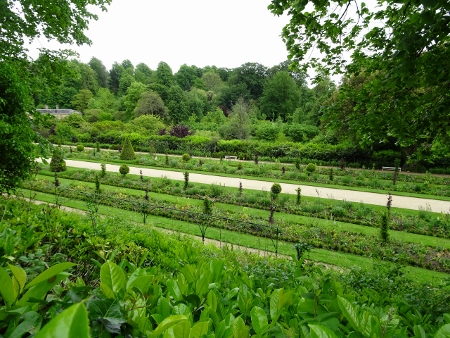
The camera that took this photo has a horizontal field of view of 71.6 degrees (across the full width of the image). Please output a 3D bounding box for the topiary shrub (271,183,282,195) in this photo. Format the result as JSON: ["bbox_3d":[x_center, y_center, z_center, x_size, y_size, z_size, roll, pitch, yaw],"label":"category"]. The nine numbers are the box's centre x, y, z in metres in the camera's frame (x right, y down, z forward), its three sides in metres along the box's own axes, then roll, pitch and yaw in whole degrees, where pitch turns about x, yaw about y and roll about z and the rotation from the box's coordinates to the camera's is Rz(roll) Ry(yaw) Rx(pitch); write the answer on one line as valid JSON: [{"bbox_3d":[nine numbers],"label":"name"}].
[{"bbox_3d":[3.441,1.319,20.900,0.710,0.740,0.710,0,11,0],"label":"topiary shrub"}]

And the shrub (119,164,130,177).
[{"bbox_3d":[-8.756,0.061,27.200,0.900,0.940,0.900,0,11,0],"label":"shrub"}]

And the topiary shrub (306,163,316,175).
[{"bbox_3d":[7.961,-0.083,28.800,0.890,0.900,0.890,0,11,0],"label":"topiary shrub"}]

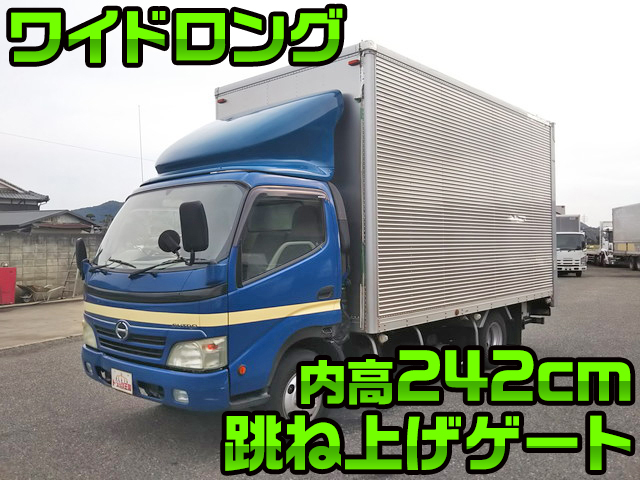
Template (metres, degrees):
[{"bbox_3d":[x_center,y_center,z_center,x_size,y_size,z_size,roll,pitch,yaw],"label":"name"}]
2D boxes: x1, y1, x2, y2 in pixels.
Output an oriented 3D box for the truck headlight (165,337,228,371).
[{"bbox_3d":[-0.875,0.791,3.899,0.457,0.250,0.220,-1,-1,42],"label":"truck headlight"}]

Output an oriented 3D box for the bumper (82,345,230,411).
[{"bbox_3d":[-1.441,1.049,4.398,1.990,0.305,0.300,-1,-1,42],"label":"bumper"}]

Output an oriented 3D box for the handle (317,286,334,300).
[{"bbox_3d":[0.041,0.439,4.571,0.050,0.105,0.205,-1,-1,42],"label":"handle"}]

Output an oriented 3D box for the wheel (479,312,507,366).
[{"bbox_3d":[2.143,1.275,7.140,0.220,0.730,0.730,-1,-1,43],"label":"wheel"}]

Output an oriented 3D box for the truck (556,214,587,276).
[{"bbox_3d":[12.578,0.326,29.174,1.780,3.080,5.100,-1,-1,14],"label":"truck"}]

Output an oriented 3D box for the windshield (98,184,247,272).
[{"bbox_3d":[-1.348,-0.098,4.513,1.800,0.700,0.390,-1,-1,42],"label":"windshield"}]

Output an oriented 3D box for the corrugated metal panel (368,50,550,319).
[{"bbox_3d":[1.931,-0.458,6.528,0.060,2.400,4.300,-1,-1,42],"label":"corrugated metal panel"}]

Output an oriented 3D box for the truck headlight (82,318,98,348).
[{"bbox_3d":[-1.994,0.802,4.915,0.457,0.250,0.220,-1,-1,42],"label":"truck headlight"}]

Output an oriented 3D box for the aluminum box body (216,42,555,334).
[{"bbox_3d":[1.149,-0.453,7.375,2.199,2.620,4.535,-1,-1,43],"label":"aluminum box body"}]

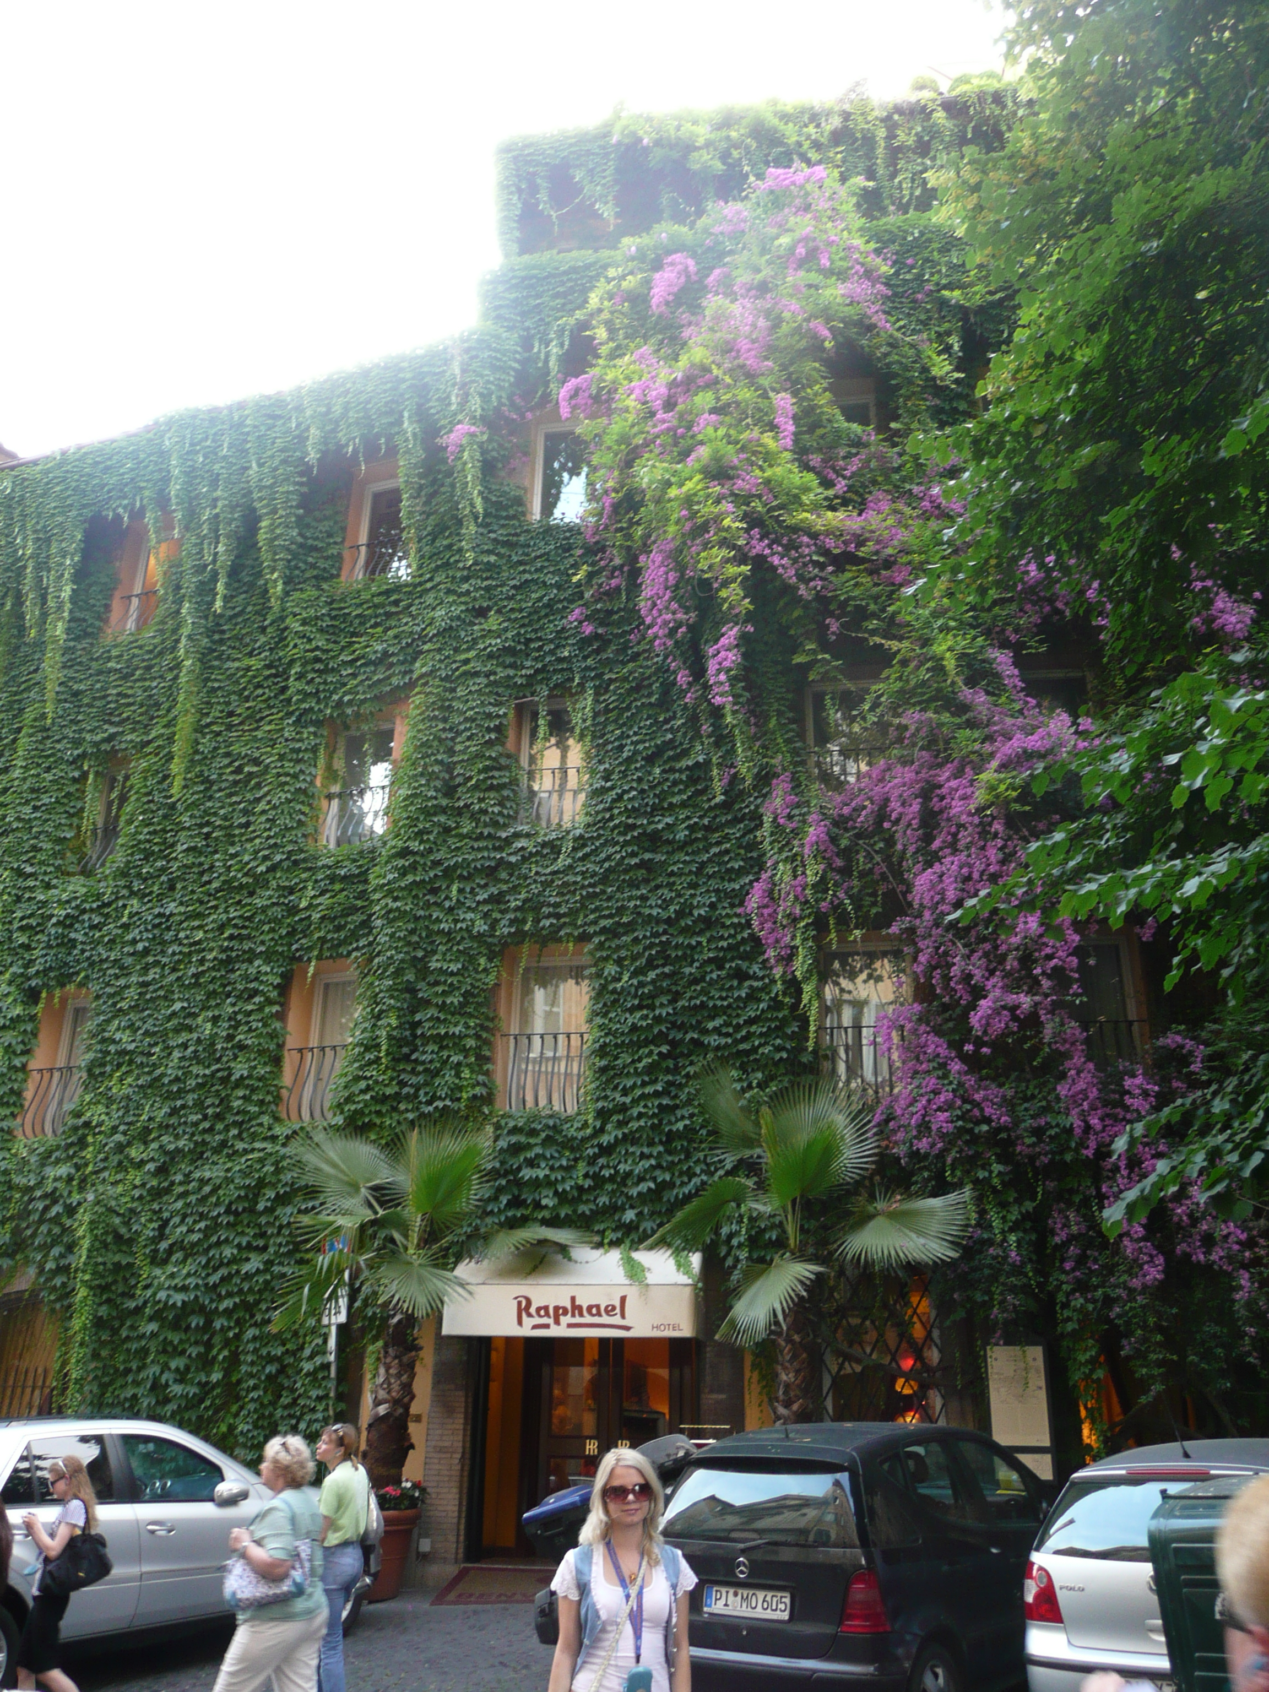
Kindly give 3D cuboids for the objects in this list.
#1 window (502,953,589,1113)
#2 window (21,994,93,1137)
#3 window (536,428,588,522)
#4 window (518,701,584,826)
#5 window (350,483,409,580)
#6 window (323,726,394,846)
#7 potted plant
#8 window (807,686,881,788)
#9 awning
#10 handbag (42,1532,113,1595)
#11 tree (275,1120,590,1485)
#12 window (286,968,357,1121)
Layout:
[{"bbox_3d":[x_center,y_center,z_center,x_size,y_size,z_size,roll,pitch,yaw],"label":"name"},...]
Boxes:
[{"bbox_3d":[-0.980,2.162,15.914,1.050,1.873,0.280,-3,-23,9],"label":"window"},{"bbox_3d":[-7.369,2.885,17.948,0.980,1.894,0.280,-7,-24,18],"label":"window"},{"bbox_3d":[-0.913,-5.011,18.485,0.920,1.660,0.200,-3,-22,8],"label":"window"},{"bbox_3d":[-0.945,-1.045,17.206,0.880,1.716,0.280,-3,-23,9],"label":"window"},{"bbox_3d":[-3.379,-4.369,18.976,0.920,1.680,0.200,-7,-23,19],"label":"window"},{"bbox_3d":[-3.433,-0.772,17.575,0.900,1.680,0.200,-7,-23,19],"label":"window"},{"bbox_3d":[-2.344,6.564,12.958,0.650,1.021,0.650,4,-23,-8],"label":"potted plant"},{"bbox_3d":[2.612,-1.224,16.443,0.980,1.620,0.200,-3,-22,8],"label":"window"},{"bbox_3d":[-0.603,4.604,14.104,2.550,0.890,0.750,-3,-23,9],"label":"awning"},{"bbox_3d":[-2.938,3.772,7.200,0.340,0.290,0.180,6,-23,-12],"label":"handbag"},{"bbox_3d":[-1.972,4.416,13.460,2.950,3.400,2.400,-3,-22,8],"label":"tree"},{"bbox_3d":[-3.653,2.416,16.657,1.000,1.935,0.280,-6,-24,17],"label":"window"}]

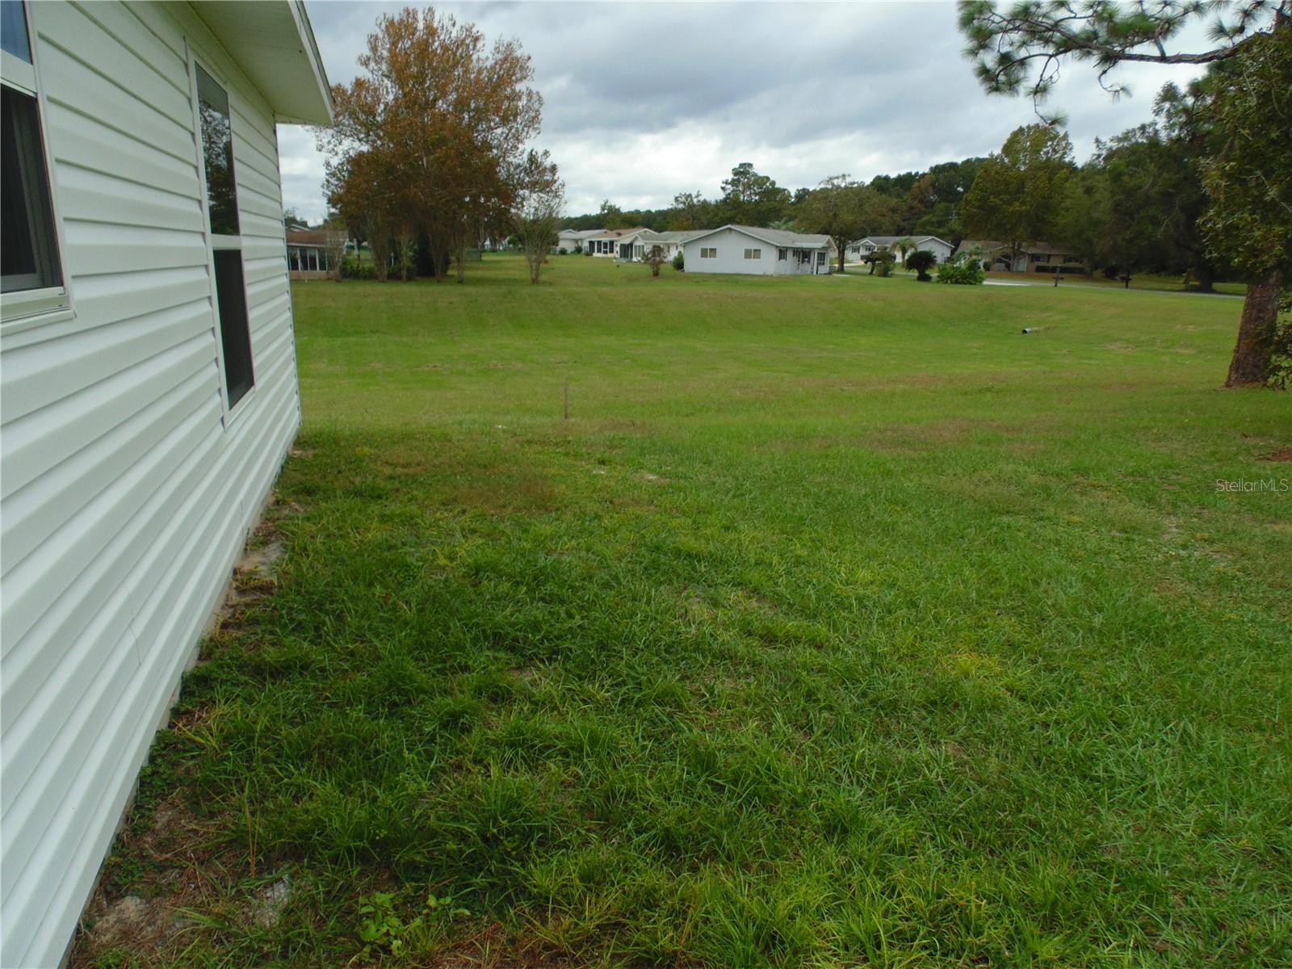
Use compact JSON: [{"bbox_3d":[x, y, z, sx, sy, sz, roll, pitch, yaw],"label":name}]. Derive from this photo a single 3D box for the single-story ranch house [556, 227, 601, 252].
[{"bbox_3d":[-10.506,-46.505,157.864,9.600,4.250,14.000,-5,17,-22],"label":"single-story ranch house"}]

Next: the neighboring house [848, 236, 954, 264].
[{"bbox_3d":[43.884,-39.597,139.389,9.600,4.300,15.500,-6,17,-23],"label":"neighboring house"}]

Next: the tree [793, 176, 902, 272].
[{"bbox_3d":[21.603,-27.764,87.672,11.194,9.887,11.194,1,15,0],"label":"tree"}]

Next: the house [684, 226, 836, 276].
[{"bbox_3d":[12.320,-23.367,82.181,11.300,4.300,17.400,9,17,26],"label":"house"}]

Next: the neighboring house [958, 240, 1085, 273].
[{"bbox_3d":[52.553,-31.861,114.823,16.500,4.200,9.600,7,16,19],"label":"neighboring house"}]

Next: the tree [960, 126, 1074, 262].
[{"bbox_3d":[47.772,-36.765,105.808,14.643,18.208,14.643,1,15,0],"label":"tree"}]

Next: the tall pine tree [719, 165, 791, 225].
[{"bbox_3d":[19.296,-48.538,147.301,12.951,17.093,12.951,1,15,0],"label":"tall pine tree"}]

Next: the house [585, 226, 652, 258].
[{"bbox_3d":[-1.921,-39.700,135.530,9.800,4.250,13.800,-5,17,-22],"label":"house"}]

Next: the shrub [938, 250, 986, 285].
[{"bbox_3d":[20.506,-14.087,53.384,3.144,2.122,3.144,1,15,0],"label":"shrub"}]

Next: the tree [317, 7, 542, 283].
[{"bbox_3d":[-15.408,-23.762,58.344,15.987,18.119,15.987,1,15,0],"label":"tree"}]

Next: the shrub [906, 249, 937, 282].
[{"bbox_3d":[19.395,-15.404,57.901,2.274,2.198,2.274,1,15,0],"label":"shrub"}]

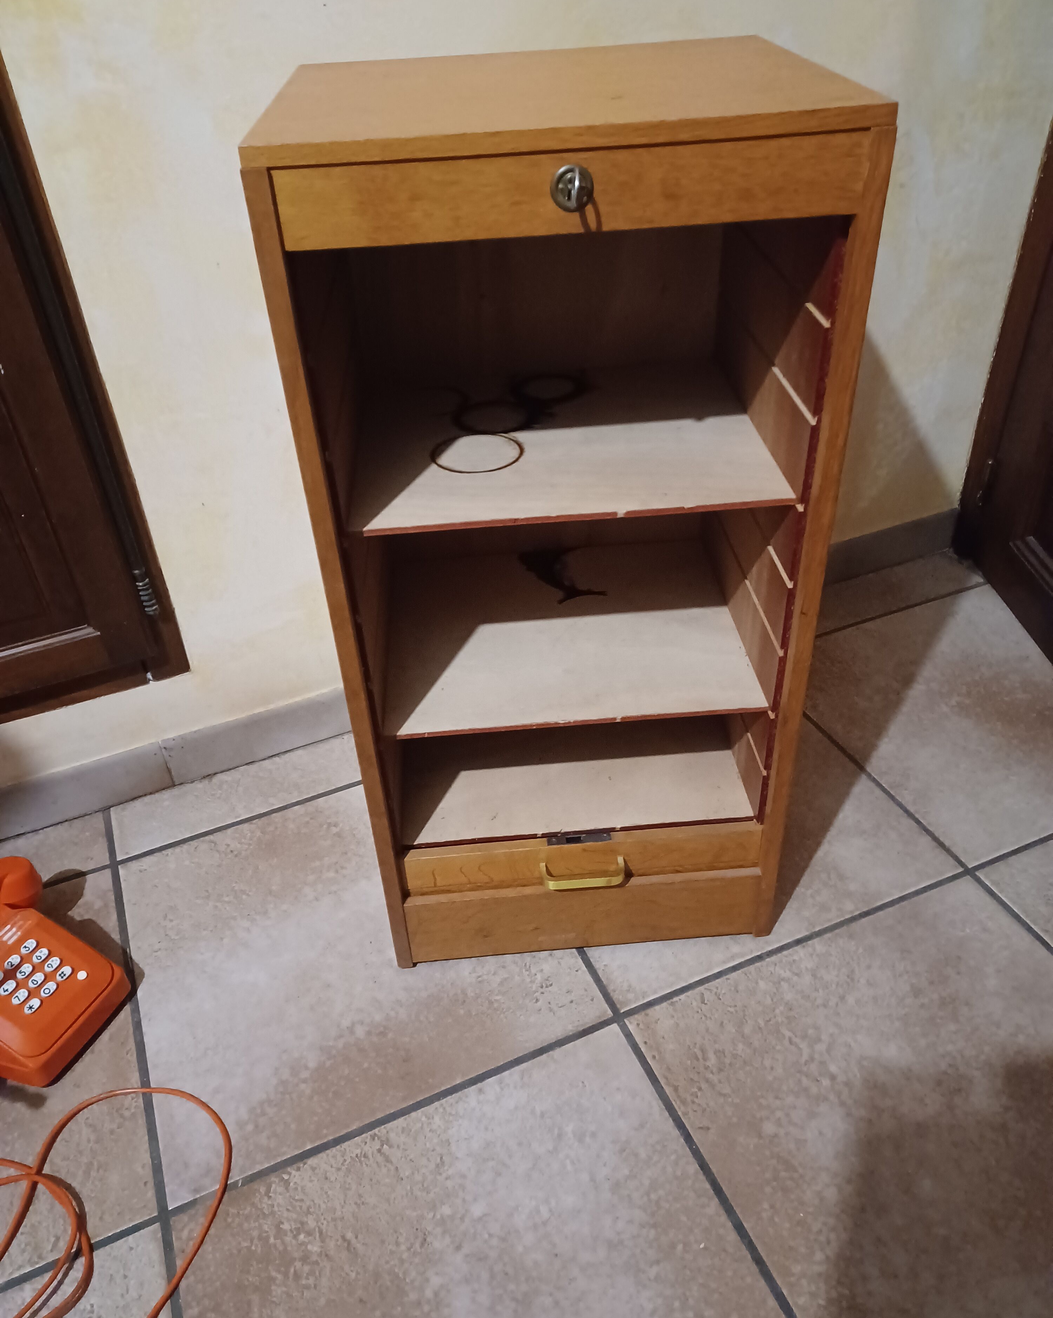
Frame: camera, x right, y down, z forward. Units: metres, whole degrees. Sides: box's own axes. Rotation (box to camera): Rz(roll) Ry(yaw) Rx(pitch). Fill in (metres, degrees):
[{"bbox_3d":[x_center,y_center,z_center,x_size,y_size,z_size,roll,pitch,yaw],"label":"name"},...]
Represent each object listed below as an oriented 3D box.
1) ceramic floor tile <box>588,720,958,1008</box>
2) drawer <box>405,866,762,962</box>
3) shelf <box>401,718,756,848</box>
[{"bbox_3d":[0.210,0.187,1.267,0.446,0.010,0.446,-17,39,-17],"label":"ceramic floor tile"},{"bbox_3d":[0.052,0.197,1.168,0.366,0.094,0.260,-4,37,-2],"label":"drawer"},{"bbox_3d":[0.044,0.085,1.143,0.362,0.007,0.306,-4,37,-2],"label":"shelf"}]

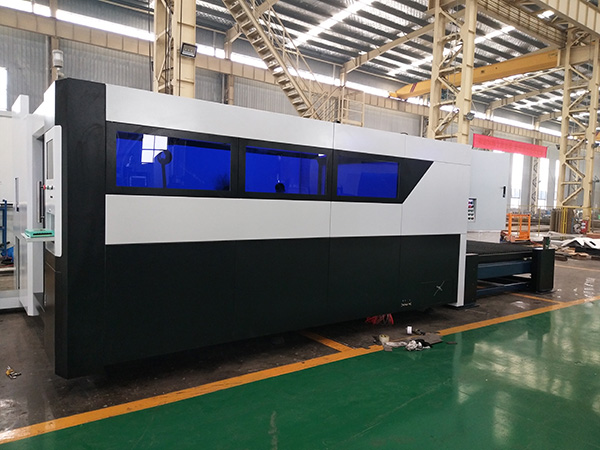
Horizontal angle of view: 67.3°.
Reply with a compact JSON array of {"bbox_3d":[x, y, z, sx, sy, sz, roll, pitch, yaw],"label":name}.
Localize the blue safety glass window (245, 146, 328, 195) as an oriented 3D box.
[{"bbox_3d":[-0.134,-0.562,4.875,1.058,0.456,0.030,0,3,-36],"label":"blue safety glass window"}]

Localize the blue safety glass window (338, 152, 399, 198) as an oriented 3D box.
[{"bbox_3d":[0.848,-0.571,5.598,1.028,0.454,0.030,0,3,-36],"label":"blue safety glass window"}]

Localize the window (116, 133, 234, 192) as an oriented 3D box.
[{"bbox_3d":[-1.128,-0.559,4.141,1.070,0.460,0.030,0,3,-36],"label":"window"}]

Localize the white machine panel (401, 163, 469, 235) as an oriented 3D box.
[{"bbox_3d":[1.948,-0.371,6.423,1.508,1.040,0.050,0,3,-36],"label":"white machine panel"}]

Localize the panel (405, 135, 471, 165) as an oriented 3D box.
[{"bbox_3d":[1.978,-1.042,6.403,1.490,0.288,0.050,0,3,-36],"label":"panel"}]

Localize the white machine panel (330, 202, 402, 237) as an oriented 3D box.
[{"bbox_3d":[0.843,-0.062,5.627,1.228,0.421,0.050,0,3,-36],"label":"white machine panel"}]

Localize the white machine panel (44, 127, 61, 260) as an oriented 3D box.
[{"bbox_3d":[-2.147,-0.287,3.923,0.060,1.062,0.704,0,3,-36],"label":"white machine panel"}]

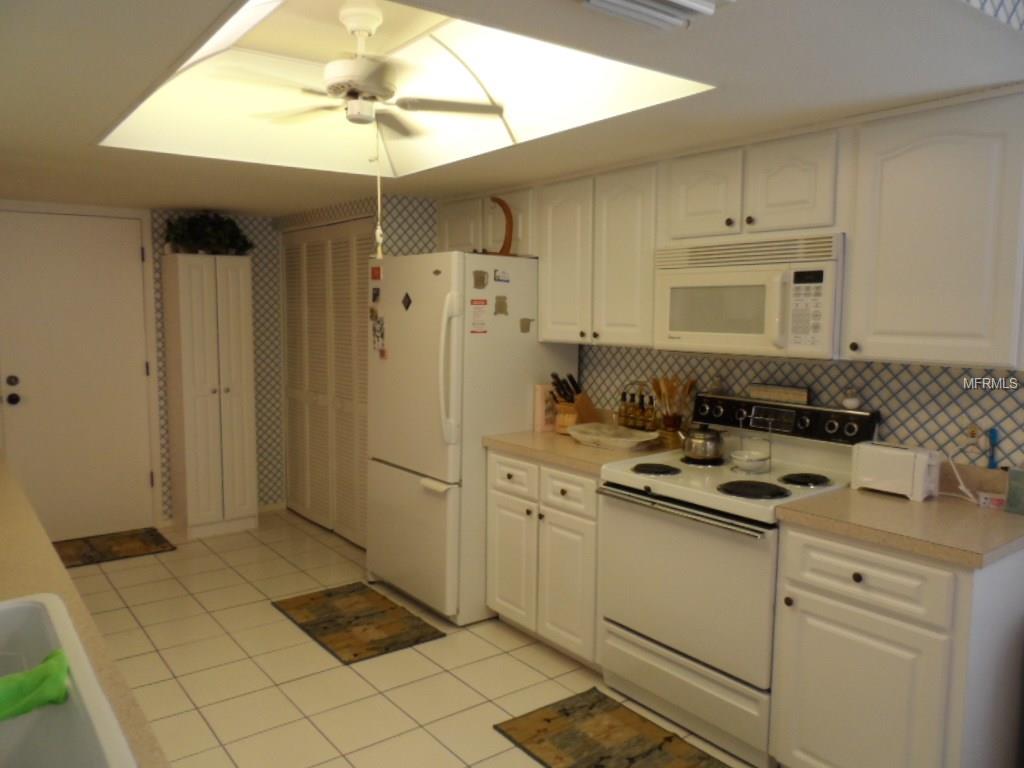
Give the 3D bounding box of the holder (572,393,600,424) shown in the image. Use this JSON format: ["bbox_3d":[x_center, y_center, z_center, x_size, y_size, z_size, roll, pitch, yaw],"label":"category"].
[{"bbox_3d":[0.369,0.151,3.666,0.160,0.195,0.100,-4,7,-39],"label":"holder"}]

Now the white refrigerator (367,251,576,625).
[{"bbox_3d":[-0.253,0.238,3.901,0.790,1.803,0.831,-4,7,-39],"label":"white refrigerator"}]

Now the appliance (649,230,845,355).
[{"bbox_3d":[0.967,-0.330,2.742,0.367,0.426,0.756,-4,7,-39],"label":"appliance"}]

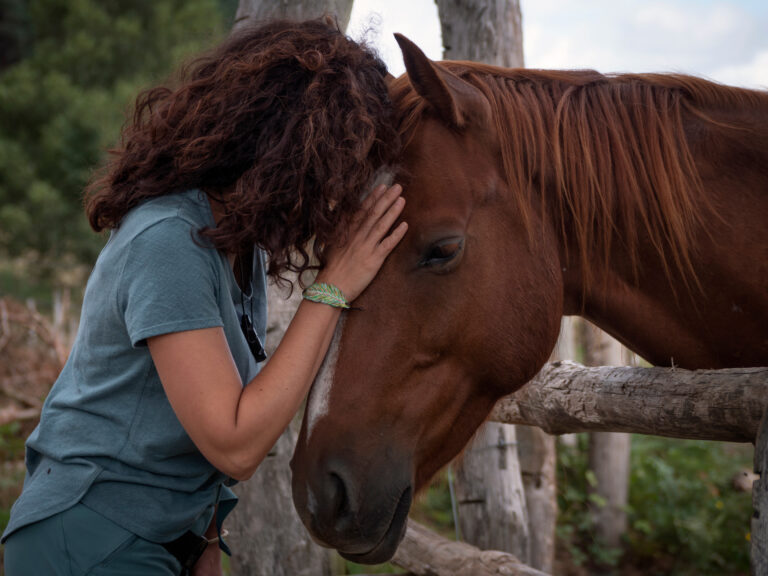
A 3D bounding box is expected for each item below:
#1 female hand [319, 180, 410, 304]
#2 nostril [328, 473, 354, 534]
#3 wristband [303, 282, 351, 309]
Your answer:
[{"bbox_3d":[-0.026,-0.059,3.460,0.085,0.172,0.050,40,13,20],"label":"female hand"},{"bbox_3d":[-0.055,0.272,3.450,0.036,0.076,0.032,-7,0,24],"label":"nostril"},{"bbox_3d":[-0.072,0.011,3.470,0.058,0.026,0.047,26,6,16],"label":"wristband"}]

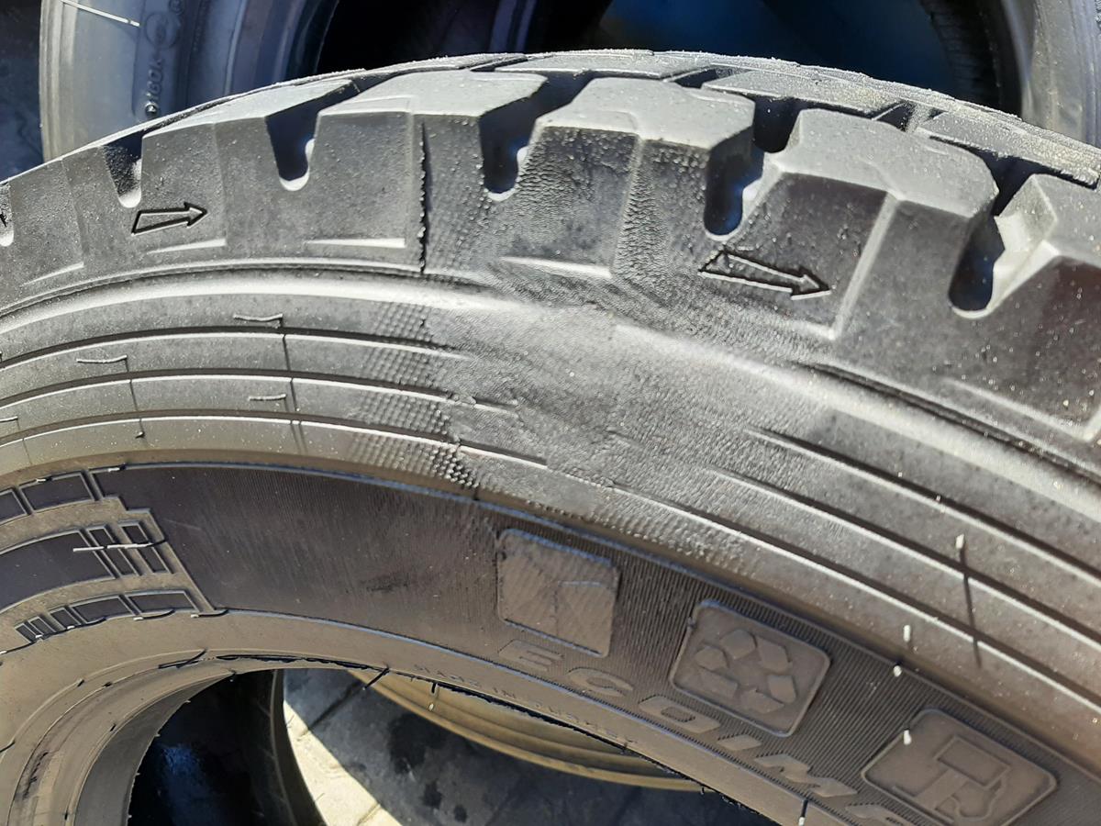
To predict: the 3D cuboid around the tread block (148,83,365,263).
[{"bbox_3d":[-0.086,-0.079,0.247,0.051,0.029,0.069,1,29,22],"label":"tread block"}]

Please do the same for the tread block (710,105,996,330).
[{"bbox_3d":[0.073,-0.049,0.194,0.054,0.026,0.068,21,35,14],"label":"tread block"}]

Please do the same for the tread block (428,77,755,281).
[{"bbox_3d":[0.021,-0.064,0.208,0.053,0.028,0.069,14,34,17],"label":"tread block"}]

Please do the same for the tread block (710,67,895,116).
[{"bbox_3d":[0.070,-0.083,0.236,0.052,0.021,0.039,18,32,15],"label":"tread block"}]

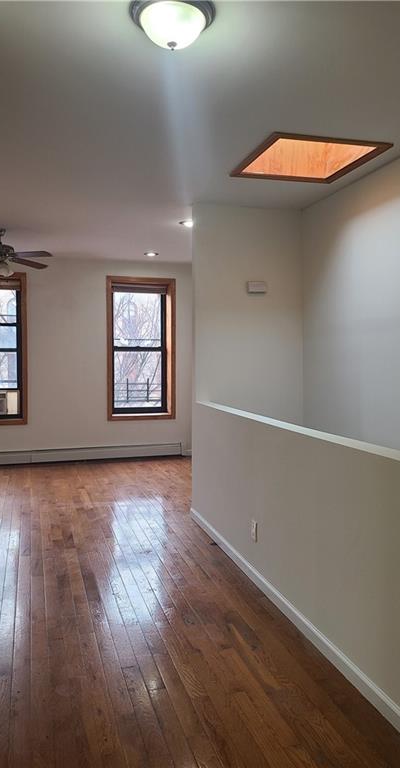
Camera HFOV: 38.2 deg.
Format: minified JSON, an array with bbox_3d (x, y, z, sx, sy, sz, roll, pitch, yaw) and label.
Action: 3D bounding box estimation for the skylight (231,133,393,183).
[{"bbox_3d":[0.746,-1.559,4.070,0.838,0.040,0.872,-1,3,-15],"label":"skylight"}]

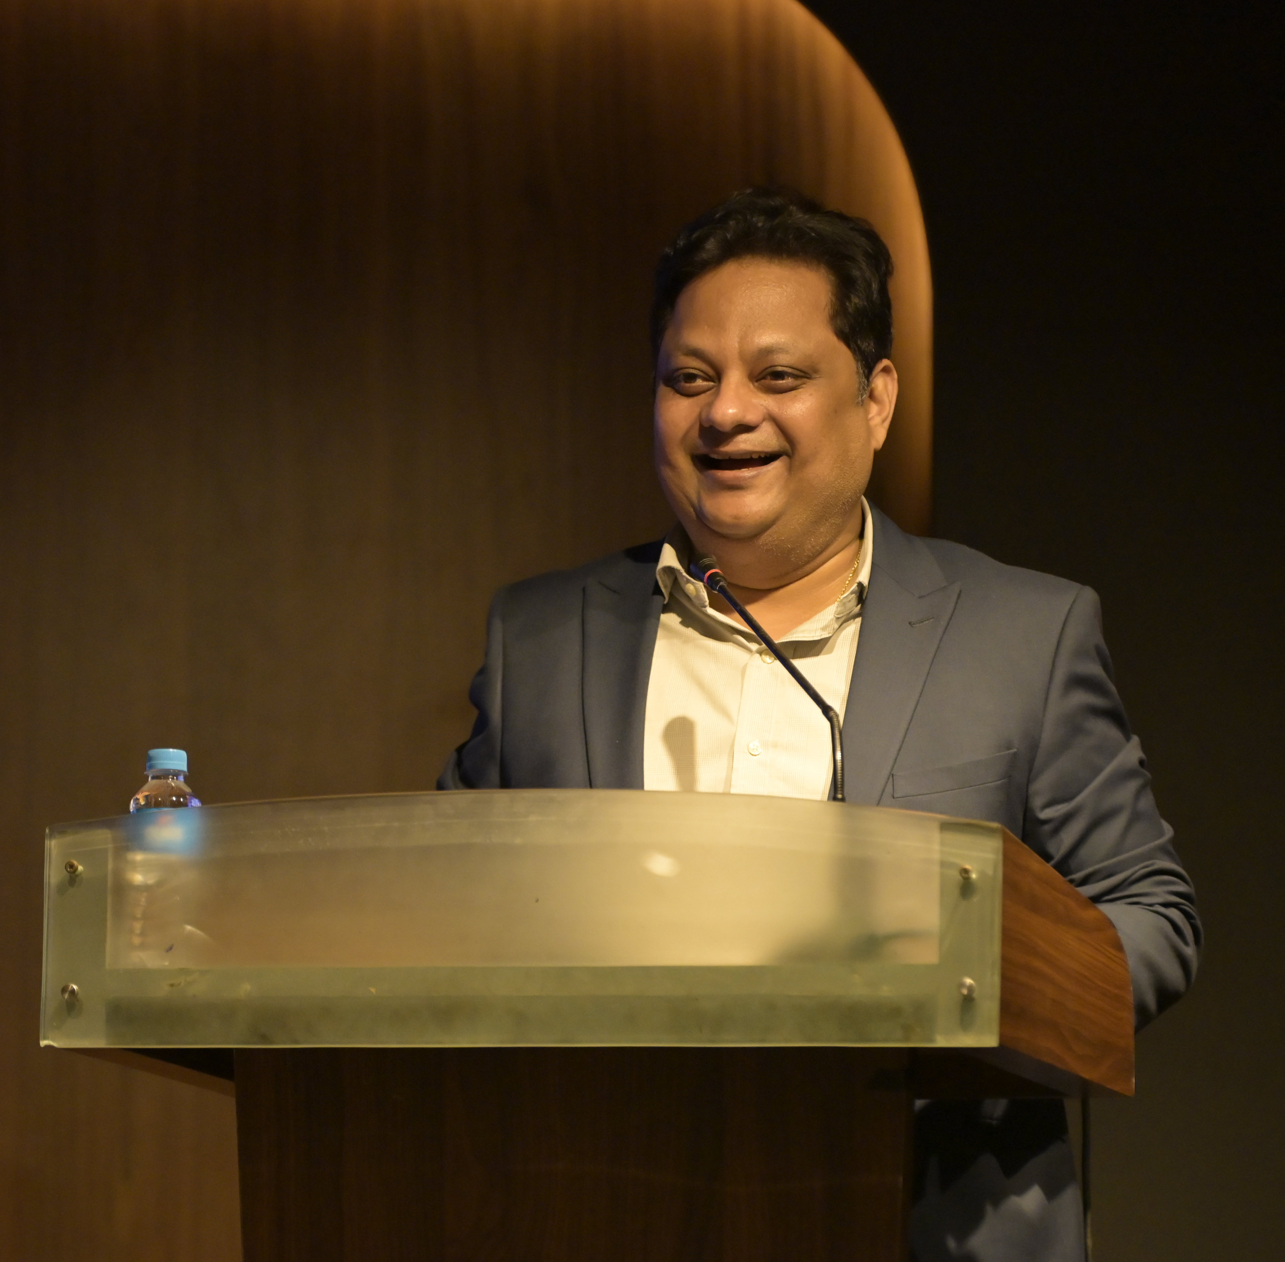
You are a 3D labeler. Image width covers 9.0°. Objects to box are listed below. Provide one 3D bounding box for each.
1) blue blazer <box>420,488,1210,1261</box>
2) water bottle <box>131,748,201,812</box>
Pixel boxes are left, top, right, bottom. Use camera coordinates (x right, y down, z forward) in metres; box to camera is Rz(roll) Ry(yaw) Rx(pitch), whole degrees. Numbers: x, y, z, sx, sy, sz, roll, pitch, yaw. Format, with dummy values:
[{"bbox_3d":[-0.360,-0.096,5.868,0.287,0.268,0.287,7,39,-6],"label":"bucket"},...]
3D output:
[{"bbox_3d":[0.125,0.280,6.100,0.550,0.750,0.400,-1,-8,14],"label":"blue blazer"},{"bbox_3d":[-0.337,0.166,5.760,0.054,0.165,0.054,1,-7,0],"label":"water bottle"}]

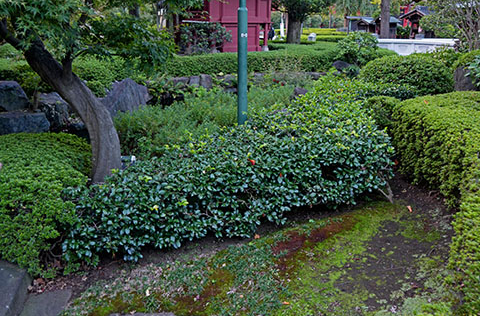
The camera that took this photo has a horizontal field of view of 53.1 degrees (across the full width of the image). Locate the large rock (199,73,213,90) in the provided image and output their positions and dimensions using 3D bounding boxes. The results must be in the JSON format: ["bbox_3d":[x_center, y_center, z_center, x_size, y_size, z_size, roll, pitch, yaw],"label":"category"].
[{"bbox_3d":[-0.779,-1.716,10.839,0.320,0.420,0.300,0,16,0],"label":"large rock"}]

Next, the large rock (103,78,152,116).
[{"bbox_3d":[-1.680,-0.841,7.010,0.780,0.690,0.550,0,17,0],"label":"large rock"}]

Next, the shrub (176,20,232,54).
[{"bbox_3d":[-1.136,-3.986,15.811,1.750,1.100,1.300,0,16,0],"label":"shrub"}]

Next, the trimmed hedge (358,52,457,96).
[{"bbox_3d":[3.120,-1.546,8.939,1.620,0.870,1.400,0,17,0],"label":"trimmed hedge"}]

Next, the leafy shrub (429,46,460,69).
[{"bbox_3d":[5.521,-2.673,12.959,0.850,0.650,0.800,6,17,19],"label":"leafy shrub"}]

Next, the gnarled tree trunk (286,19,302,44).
[{"bbox_3d":[2.580,-6.015,22.735,0.720,1.390,0.700,0,17,0],"label":"gnarled tree trunk"}]

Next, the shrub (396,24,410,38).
[{"bbox_3d":[8.250,-6.315,24.212,0.720,0.760,0.700,0,17,0],"label":"shrub"}]

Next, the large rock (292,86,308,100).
[{"bbox_3d":[1.020,-1.025,8.157,0.340,0.370,0.300,0,17,0],"label":"large rock"}]

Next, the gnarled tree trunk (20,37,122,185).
[{"bbox_3d":[-1.470,-0.367,4.227,0.850,1.270,0.450,0,17,0],"label":"gnarled tree trunk"}]

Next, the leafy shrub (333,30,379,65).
[{"bbox_3d":[2.939,-2.739,12.006,1.150,0.920,1.050,3,16,10],"label":"leafy shrub"}]

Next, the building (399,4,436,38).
[{"bbox_3d":[9.506,-7.285,25.999,1.700,2.200,1.800,12,20,36],"label":"building"}]

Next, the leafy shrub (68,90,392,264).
[{"bbox_3d":[0.300,0.016,4.314,3.300,0.640,1.500,-11,19,-34],"label":"leafy shrub"}]

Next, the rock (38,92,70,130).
[{"bbox_3d":[-2.658,-0.659,6.877,0.460,0.520,0.420,-4,16,-14],"label":"rock"}]

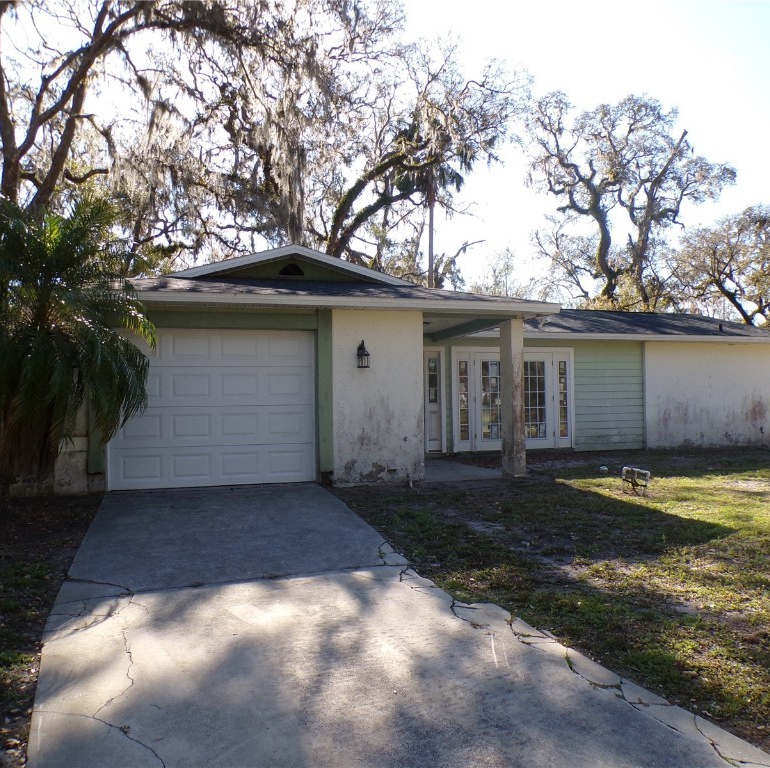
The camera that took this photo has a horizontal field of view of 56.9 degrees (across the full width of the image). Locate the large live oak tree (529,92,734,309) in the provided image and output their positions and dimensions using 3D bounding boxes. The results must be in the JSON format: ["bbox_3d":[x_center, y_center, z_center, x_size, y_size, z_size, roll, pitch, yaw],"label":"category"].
[{"bbox_3d":[10.400,-5.200,30.000,8.700,13.800,8.500,-1,-1,0],"label":"large live oak tree"}]

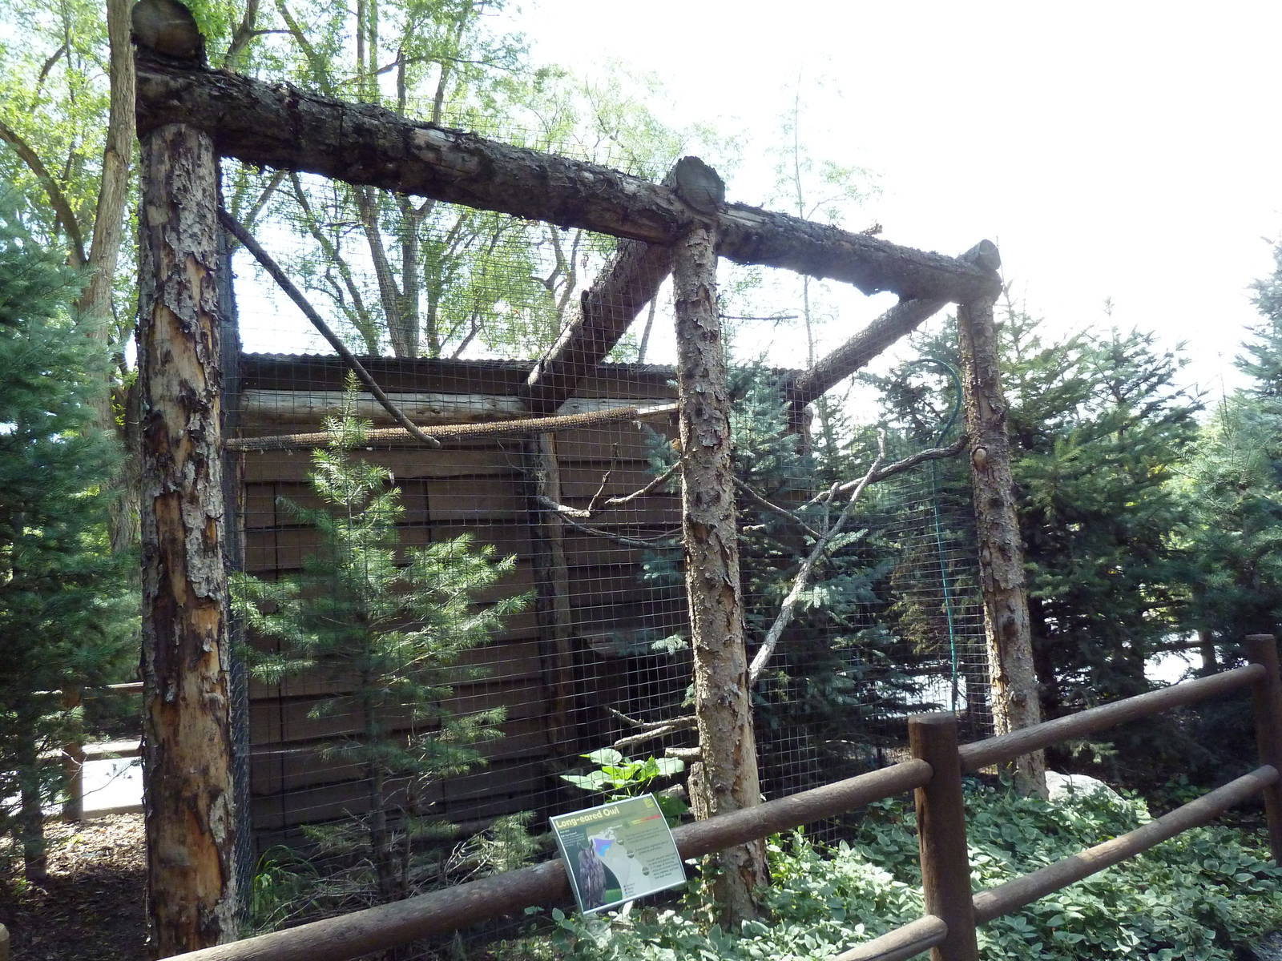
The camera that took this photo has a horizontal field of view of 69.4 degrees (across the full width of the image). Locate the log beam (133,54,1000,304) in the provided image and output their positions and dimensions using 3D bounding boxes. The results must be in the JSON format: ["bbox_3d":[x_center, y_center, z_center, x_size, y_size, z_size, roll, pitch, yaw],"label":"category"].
[{"bbox_3d":[0.227,-1.116,3.884,4.140,0.260,0.260,0,-7,-34],"label":"log beam"}]

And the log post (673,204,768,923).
[{"bbox_3d":[0.310,0.311,3.726,0.230,2.805,0.230,-3,-6,0],"label":"log post"}]

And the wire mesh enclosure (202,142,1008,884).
[{"bbox_3d":[-0.151,0.477,4.734,3.833,2.738,2.200,0,-7,-34],"label":"wire mesh enclosure"}]

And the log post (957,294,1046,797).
[{"bbox_3d":[1.856,0.307,4.764,0.230,2.606,0.230,1,-8,-34],"label":"log post"}]

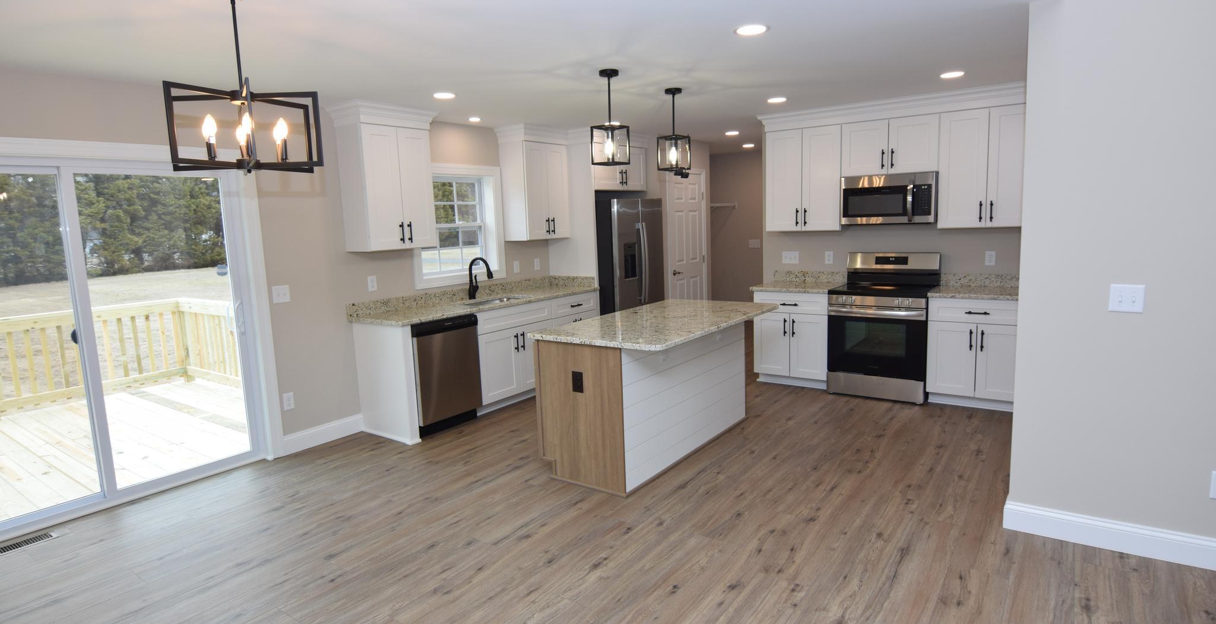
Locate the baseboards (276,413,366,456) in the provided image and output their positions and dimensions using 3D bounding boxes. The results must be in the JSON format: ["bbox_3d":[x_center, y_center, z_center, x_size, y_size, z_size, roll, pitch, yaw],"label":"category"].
[{"bbox_3d":[-2.111,0.907,4.521,0.017,0.139,0.613,4,10,36],"label":"baseboards"}]

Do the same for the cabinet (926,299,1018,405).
[{"bbox_3d":[2.996,0.243,4.898,0.664,0.769,0.615,4,11,36],"label":"cabinet"}]

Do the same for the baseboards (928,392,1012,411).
[{"bbox_3d":[2.883,0.707,4.788,0.664,0.114,0.035,4,11,36],"label":"baseboards"}]

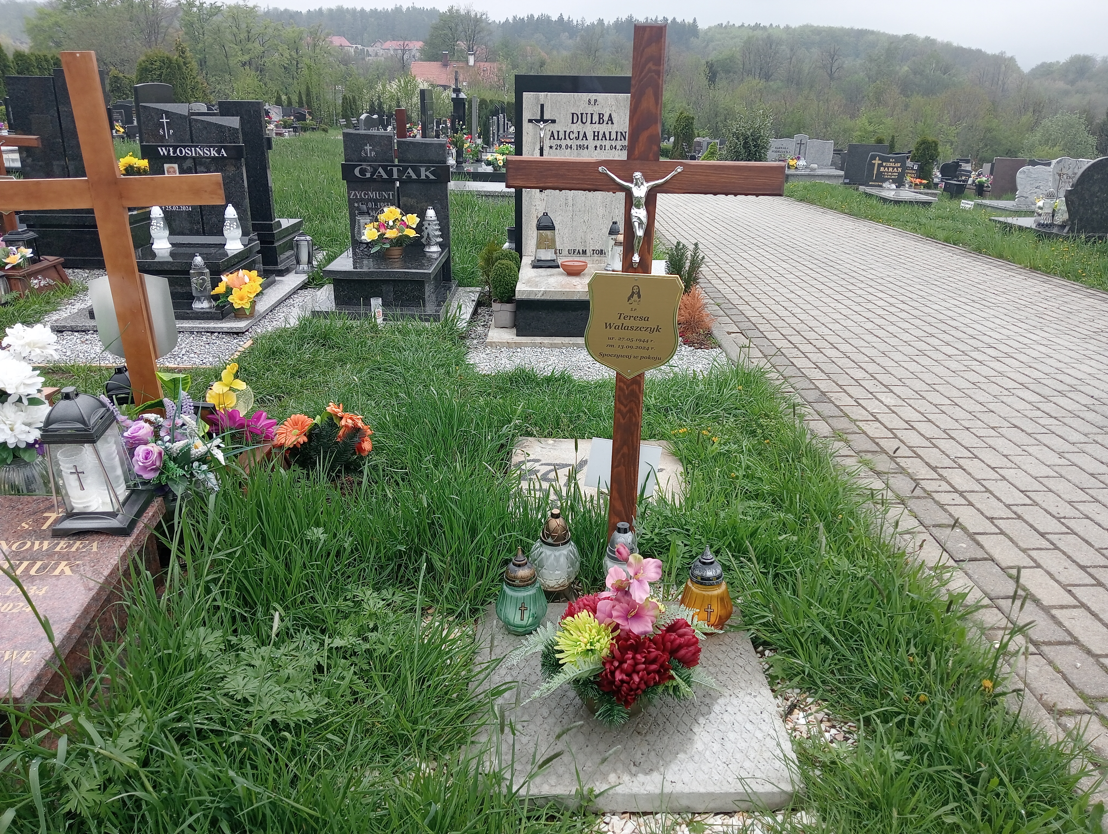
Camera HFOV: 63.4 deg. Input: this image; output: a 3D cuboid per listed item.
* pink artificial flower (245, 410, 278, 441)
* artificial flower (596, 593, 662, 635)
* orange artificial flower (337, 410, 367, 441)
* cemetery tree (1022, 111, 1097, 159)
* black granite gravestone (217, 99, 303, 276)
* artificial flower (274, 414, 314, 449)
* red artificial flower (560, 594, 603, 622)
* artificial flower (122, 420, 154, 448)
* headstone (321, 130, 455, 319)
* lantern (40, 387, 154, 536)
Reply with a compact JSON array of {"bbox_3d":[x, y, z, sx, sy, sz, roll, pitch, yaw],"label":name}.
[{"bbox_3d":[-0.813,0.023,2.490,0.090,0.078,0.075,-2,18,-8],"label":"pink artificial flower"},{"bbox_3d":[0.129,0.338,1.540,0.106,0.072,0.070,0,18,-3],"label":"artificial flower"},{"bbox_3d":[-0.592,0.027,2.636,0.083,0.078,0.065,-11,24,-28],"label":"orange artificial flower"},{"bbox_3d":[22.546,-12.478,40.000,3.200,2.500,3.000,1,18,0],"label":"cemetery tree"},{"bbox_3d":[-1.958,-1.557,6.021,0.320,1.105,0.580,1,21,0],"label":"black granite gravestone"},{"bbox_3d":[-0.745,0.041,2.568,0.108,0.089,0.055,-1,21,-5],"label":"artificial flower"},{"bbox_3d":[0.056,0.343,1.600,0.090,0.066,0.080,4,18,10],"label":"red artificial flower"},{"bbox_3d":[-0.966,0.040,2.087,0.069,0.060,0.060,6,22,14],"label":"artificial flower"},{"bbox_3d":[-0.961,-1.115,5.135,0.710,0.940,0.820,1,21,0],"label":"headstone"},{"bbox_3d":[-0.990,0.081,1.912,0.165,0.310,0.165,-2,27,-1],"label":"lantern"}]

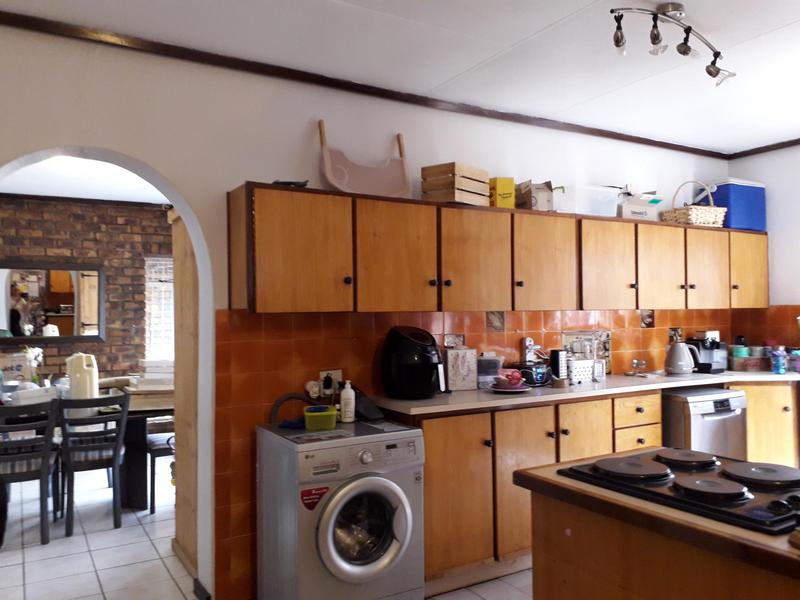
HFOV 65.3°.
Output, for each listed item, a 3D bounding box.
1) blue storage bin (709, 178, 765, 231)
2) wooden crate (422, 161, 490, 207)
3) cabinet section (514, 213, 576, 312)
[{"bbox_3d":[2.579,-0.709,4.891,0.450,0.370,0.285,0,-2,-31],"label":"blue storage bin"},{"bbox_3d":[0.318,-0.626,3.518,0.228,0.212,0.312,-2,-2,44],"label":"wooden crate"},{"bbox_3d":[0.778,-0.218,3.756,0.500,0.572,0.290,0,-1,-31],"label":"cabinet section"}]

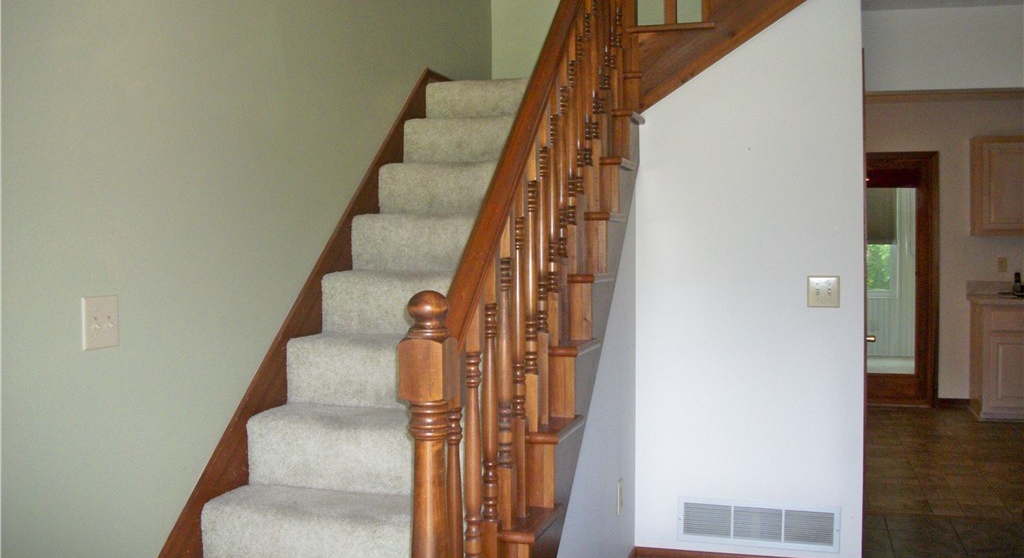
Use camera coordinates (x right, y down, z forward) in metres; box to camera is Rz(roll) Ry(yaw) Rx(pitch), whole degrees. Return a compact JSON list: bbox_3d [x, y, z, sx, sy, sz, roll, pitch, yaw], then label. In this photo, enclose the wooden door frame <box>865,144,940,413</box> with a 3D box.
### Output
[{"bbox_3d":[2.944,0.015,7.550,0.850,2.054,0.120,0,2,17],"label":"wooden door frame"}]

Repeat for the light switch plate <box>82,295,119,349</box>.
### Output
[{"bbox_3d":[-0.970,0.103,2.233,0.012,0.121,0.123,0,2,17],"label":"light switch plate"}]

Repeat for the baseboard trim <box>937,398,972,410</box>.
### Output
[{"bbox_3d":[3.475,0.986,7.389,0.249,0.085,0.017,0,2,17],"label":"baseboard trim"}]

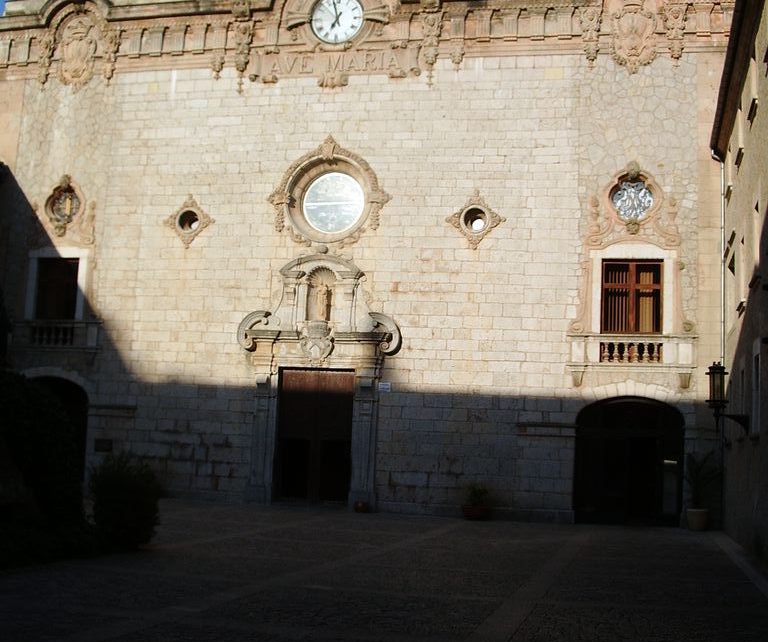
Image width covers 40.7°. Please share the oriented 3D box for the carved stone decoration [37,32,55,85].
[{"bbox_3d":[-9.424,-7.310,28.907,0.400,1.500,0.250,1,-7,11],"label":"carved stone decoration"}]

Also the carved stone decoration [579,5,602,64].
[{"bbox_3d":[5.637,-7.815,28.256,0.597,1.614,0.300,1,-7,14],"label":"carved stone decoration"}]

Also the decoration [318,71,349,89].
[{"bbox_3d":[-1.326,-6.317,27.202,0.750,0.420,0.300,1,-7,11],"label":"decoration"}]

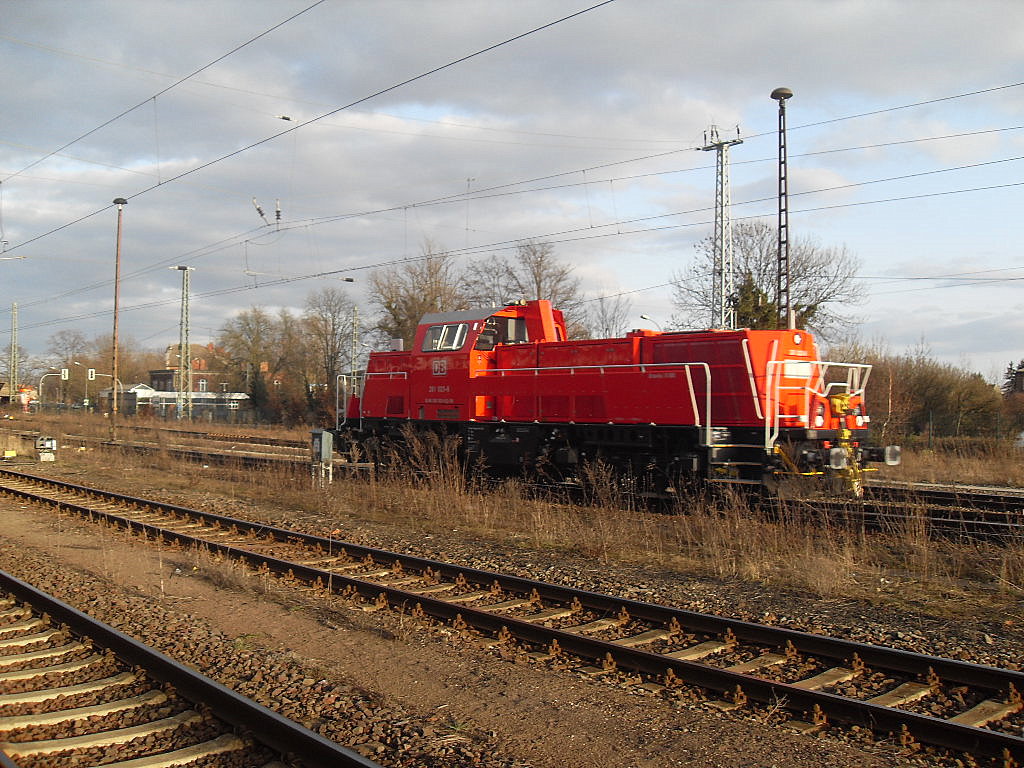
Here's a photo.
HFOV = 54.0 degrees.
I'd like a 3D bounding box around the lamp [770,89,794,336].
[{"bbox_3d":[8.722,-3.489,32.395,0.730,12.250,0.730,0,-1,0],"label":"lamp"}]

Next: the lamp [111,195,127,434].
[{"bbox_3d":[-19.947,-3.308,50.895,0.730,12.300,0.730,0,-1,0],"label":"lamp"}]

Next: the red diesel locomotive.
[{"bbox_3d":[0.901,0.247,23.093,3.050,4.270,15.700,1,-1,-41],"label":"red diesel locomotive"}]

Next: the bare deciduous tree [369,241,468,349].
[{"bbox_3d":[-7.453,-3.984,79.873,8.500,14.860,8.500,0,-1,0],"label":"bare deciduous tree"}]

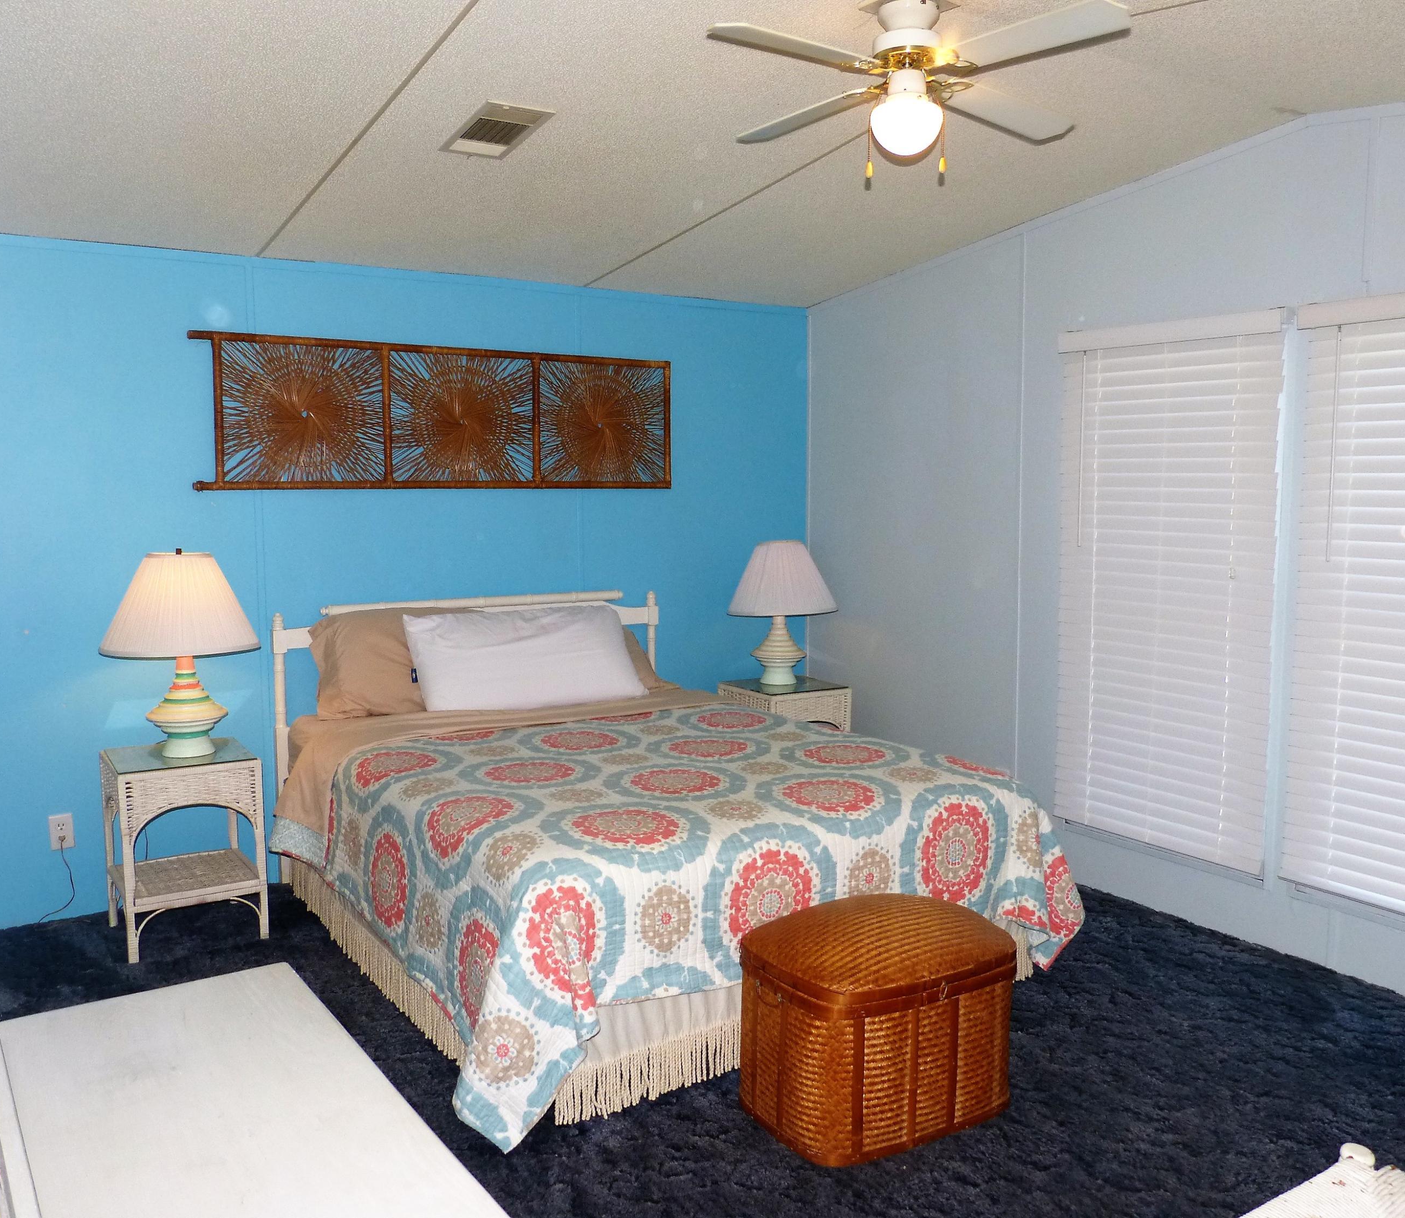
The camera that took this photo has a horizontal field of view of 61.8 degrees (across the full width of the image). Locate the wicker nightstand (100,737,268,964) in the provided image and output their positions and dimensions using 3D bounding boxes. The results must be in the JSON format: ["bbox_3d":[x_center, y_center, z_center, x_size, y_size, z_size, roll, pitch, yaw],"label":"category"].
[{"bbox_3d":[-1.602,0.727,3.630,0.400,0.570,0.365,-4,7,-33],"label":"wicker nightstand"}]

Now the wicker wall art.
[{"bbox_3d":[-0.893,-0.694,4.305,1.827,0.510,0.035,-4,7,-33],"label":"wicker wall art"}]

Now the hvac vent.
[{"bbox_3d":[-0.536,-1.234,3.045,0.180,0.016,0.330,-4,1,-33],"label":"hvac vent"}]

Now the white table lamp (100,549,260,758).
[{"bbox_3d":[-1.587,0.135,3.591,0.450,0.635,0.450,-4,7,-33],"label":"white table lamp"}]

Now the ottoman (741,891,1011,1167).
[{"bbox_3d":[0.393,0.890,2.637,0.558,0.455,0.370,-4,7,-30],"label":"ottoman"}]

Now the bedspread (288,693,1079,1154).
[{"bbox_3d":[-0.162,0.697,3.559,1.760,0.610,1.810,-4,7,-33],"label":"bedspread"}]

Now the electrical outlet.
[{"bbox_3d":[-2.030,0.707,3.723,0.069,0.114,0.012,-4,7,-33],"label":"electrical outlet"}]

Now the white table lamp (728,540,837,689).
[{"bbox_3d":[0.318,0.009,4.867,0.450,0.605,0.450,0,6,0],"label":"white table lamp"}]

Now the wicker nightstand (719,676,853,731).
[{"bbox_3d":[0.334,0.589,4.897,0.400,0.568,0.370,-4,7,-33],"label":"wicker nightstand"}]

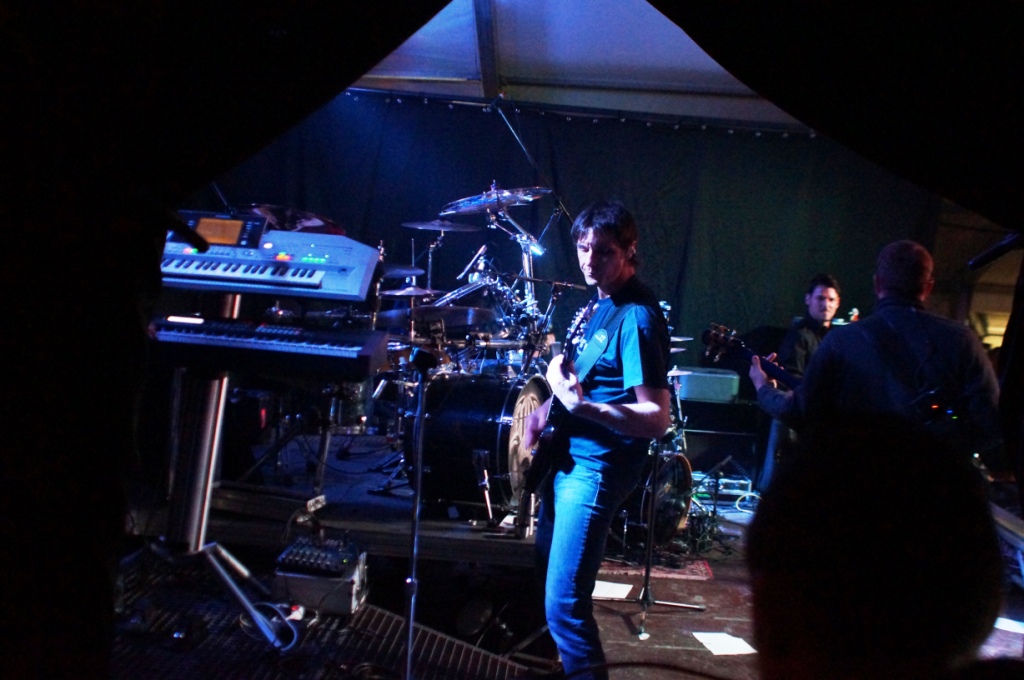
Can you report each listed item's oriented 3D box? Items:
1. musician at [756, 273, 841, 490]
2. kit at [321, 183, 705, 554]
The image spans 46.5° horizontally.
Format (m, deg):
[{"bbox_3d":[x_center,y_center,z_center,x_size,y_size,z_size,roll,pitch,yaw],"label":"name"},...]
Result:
[{"bbox_3d":[1.550,0.510,6.100,0.600,1.700,0.450,3,2,-12],"label":"musician"},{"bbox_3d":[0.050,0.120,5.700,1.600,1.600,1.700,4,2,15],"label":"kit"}]

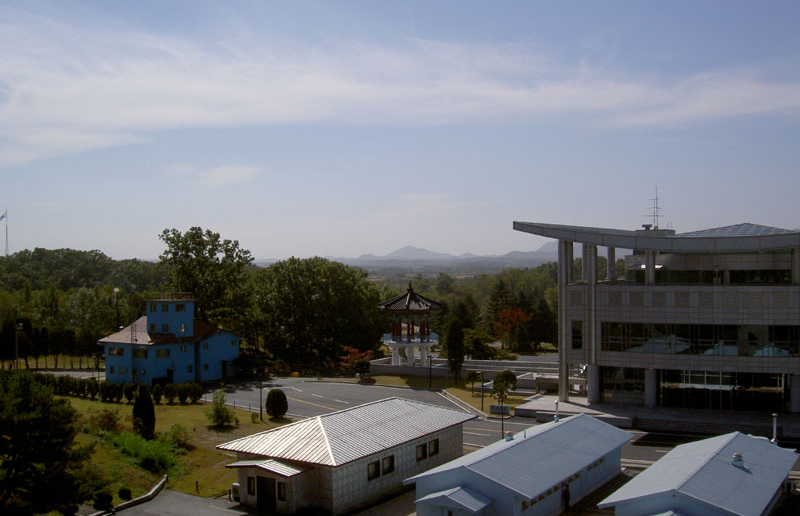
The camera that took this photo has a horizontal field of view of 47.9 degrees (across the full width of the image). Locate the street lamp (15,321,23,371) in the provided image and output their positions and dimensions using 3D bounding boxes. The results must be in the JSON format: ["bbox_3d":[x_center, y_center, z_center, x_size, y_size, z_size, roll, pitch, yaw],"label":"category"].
[{"bbox_3d":[-56.651,13.266,134.019,1.000,7.100,0.500,0,0,0],"label":"street lamp"}]

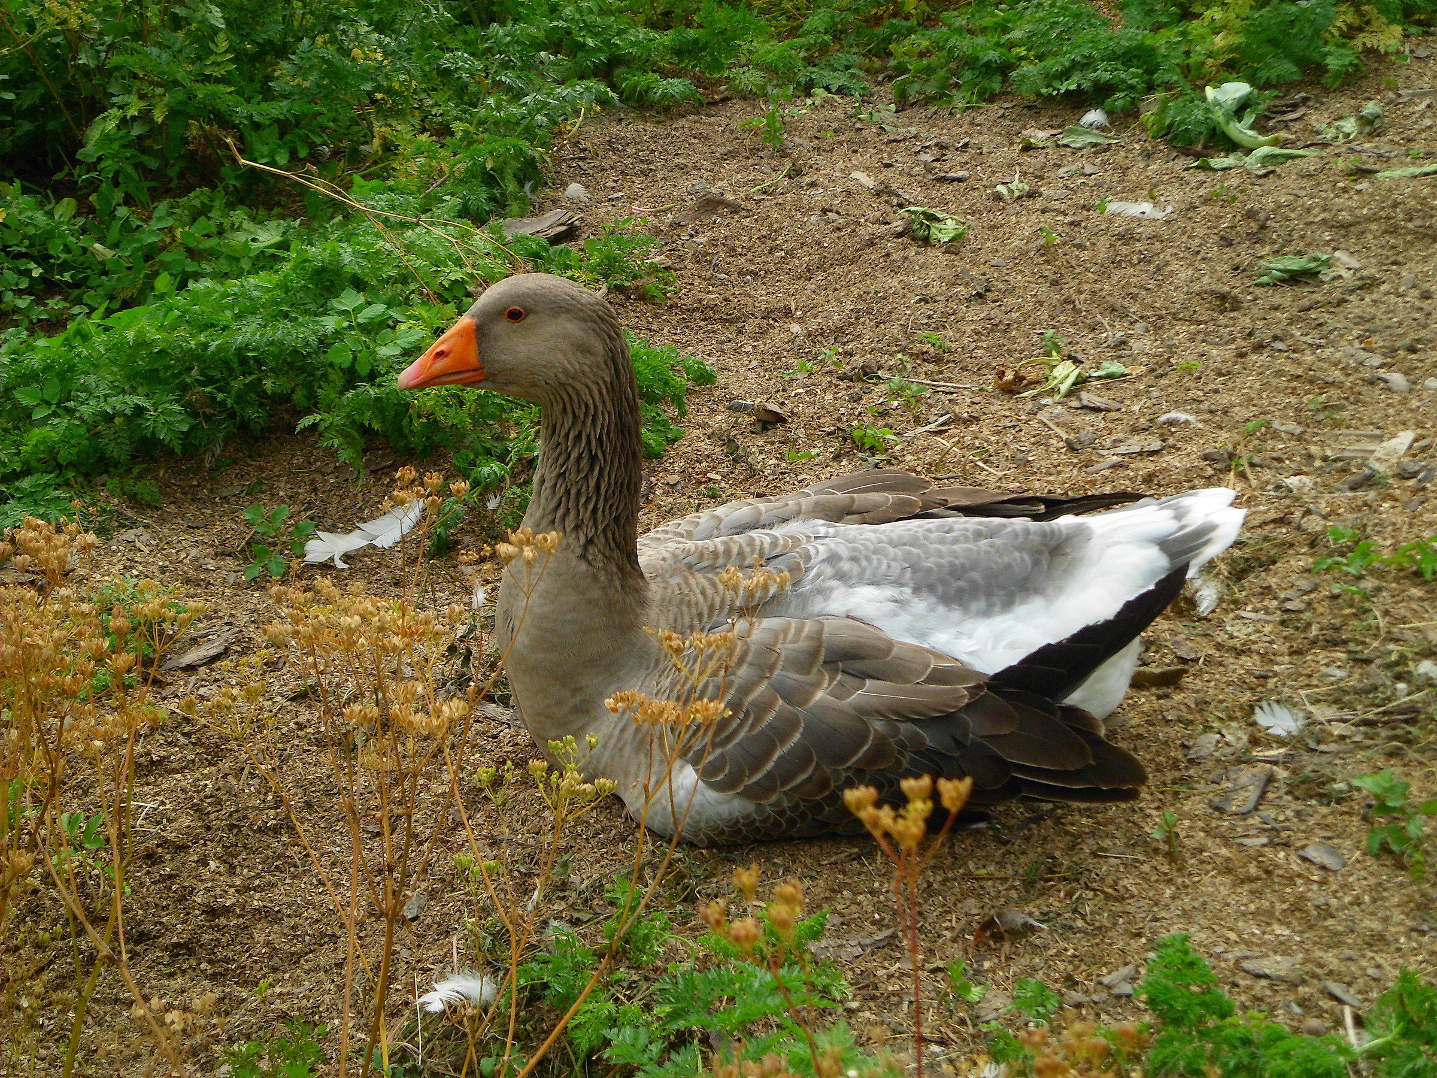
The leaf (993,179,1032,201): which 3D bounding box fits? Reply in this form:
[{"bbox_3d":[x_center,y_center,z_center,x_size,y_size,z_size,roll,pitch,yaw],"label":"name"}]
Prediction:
[{"bbox_3d":[0.323,-0.383,3.329,0.041,0.015,0.035,0,26,0],"label":"leaf"}]

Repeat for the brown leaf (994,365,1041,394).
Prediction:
[{"bbox_3d":[0.282,-0.151,2.850,0.043,0.018,0.029,0,26,0],"label":"brown leaf"}]

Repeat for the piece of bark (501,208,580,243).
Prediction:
[{"bbox_3d":[-0.191,-0.335,3.260,0.095,0.029,0.055,-15,29,-29],"label":"piece of bark"}]

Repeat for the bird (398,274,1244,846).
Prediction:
[{"bbox_3d":[0.085,-0.022,2.154,0.623,0.397,0.296,-7,27,-13],"label":"bird"}]

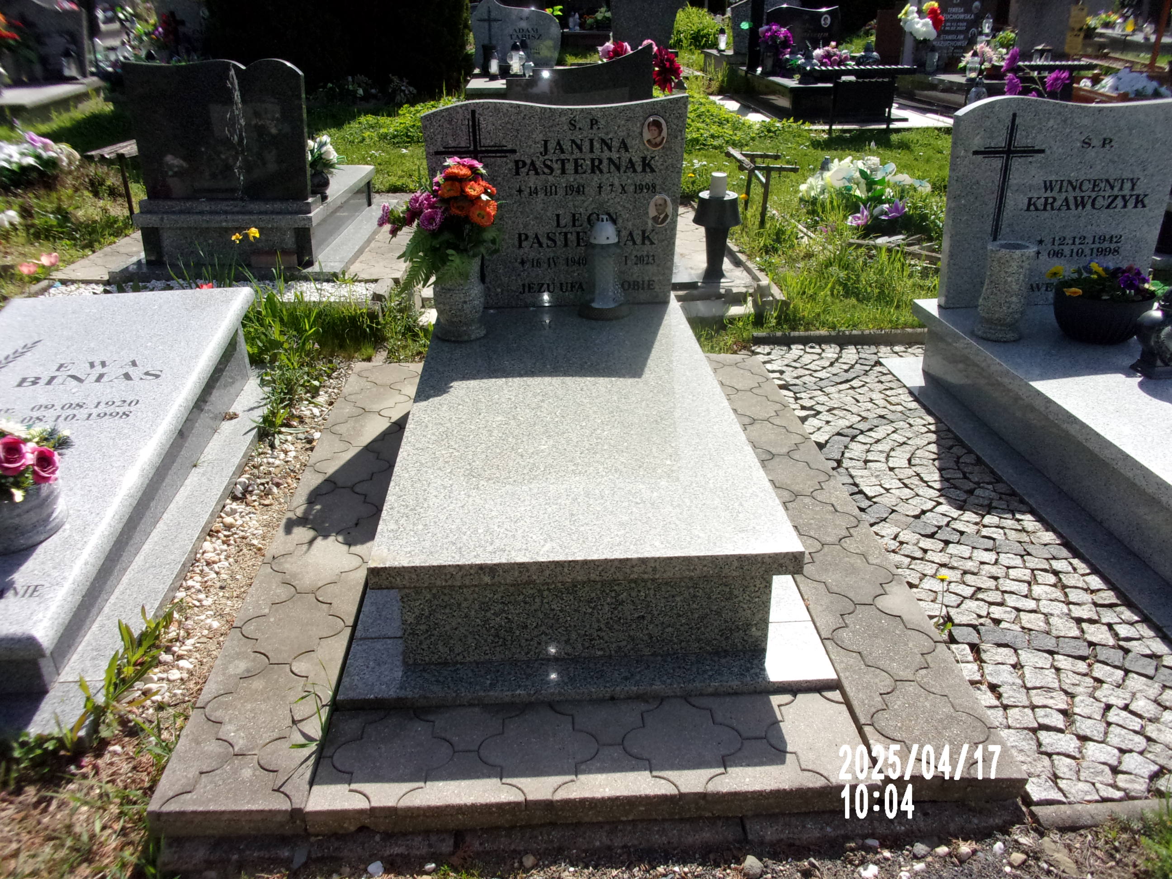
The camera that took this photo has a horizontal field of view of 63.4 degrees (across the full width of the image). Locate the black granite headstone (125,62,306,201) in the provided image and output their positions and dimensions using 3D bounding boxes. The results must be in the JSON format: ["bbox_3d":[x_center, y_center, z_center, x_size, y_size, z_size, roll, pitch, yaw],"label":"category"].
[{"bbox_3d":[-1.829,-1.555,4.756,0.840,0.680,0.085,0,23,1],"label":"black granite headstone"}]

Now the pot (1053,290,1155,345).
[{"bbox_3d":[1.668,-0.405,3.063,0.300,0.150,0.300,0,23,0],"label":"pot"}]

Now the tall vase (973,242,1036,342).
[{"bbox_3d":[1.351,-0.475,3.051,0.160,0.290,0.160,-2,23,-3],"label":"tall vase"}]

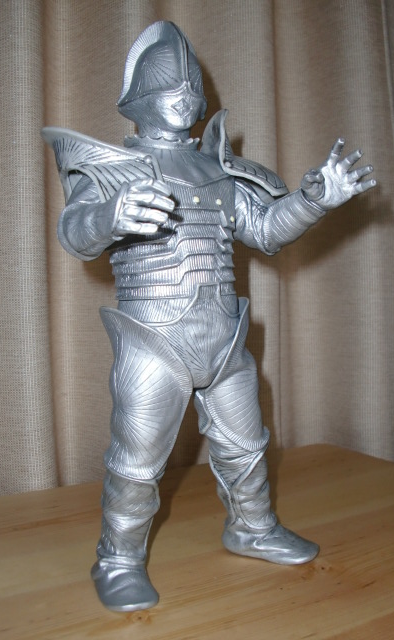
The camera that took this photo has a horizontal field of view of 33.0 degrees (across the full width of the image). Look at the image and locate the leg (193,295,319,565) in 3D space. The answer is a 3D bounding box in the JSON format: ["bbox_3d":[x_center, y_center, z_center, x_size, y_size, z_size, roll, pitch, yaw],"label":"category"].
[{"bbox_3d":[0.033,0.065,0.393,0.067,0.155,0.057,-1,1,42],"label":"leg"}]

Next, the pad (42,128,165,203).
[{"bbox_3d":[-0.056,-0.077,0.345,0.048,0.046,0.057,-2,1,-35],"label":"pad"}]

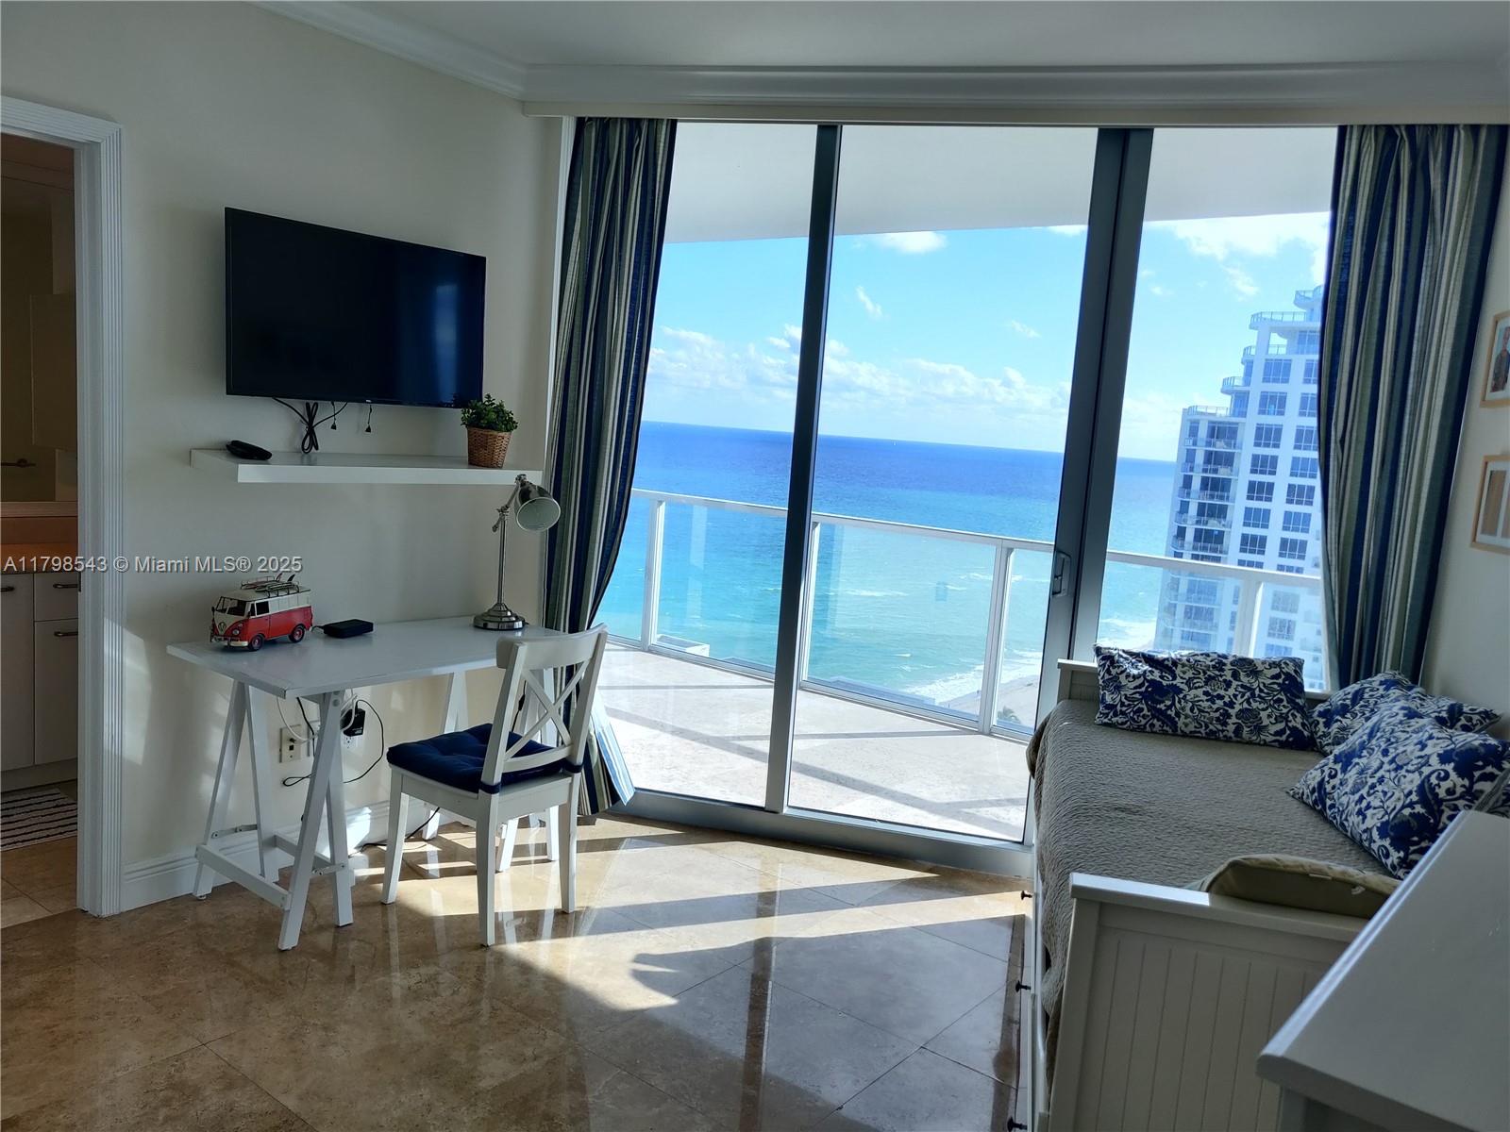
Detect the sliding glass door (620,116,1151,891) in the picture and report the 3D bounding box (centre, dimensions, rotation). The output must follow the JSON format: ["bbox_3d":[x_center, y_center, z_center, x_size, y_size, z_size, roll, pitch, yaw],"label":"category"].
[{"bbox_3d":[0.363,-0.245,3.971,1.800,2.620,0.120,6,7,11],"label":"sliding glass door"}]

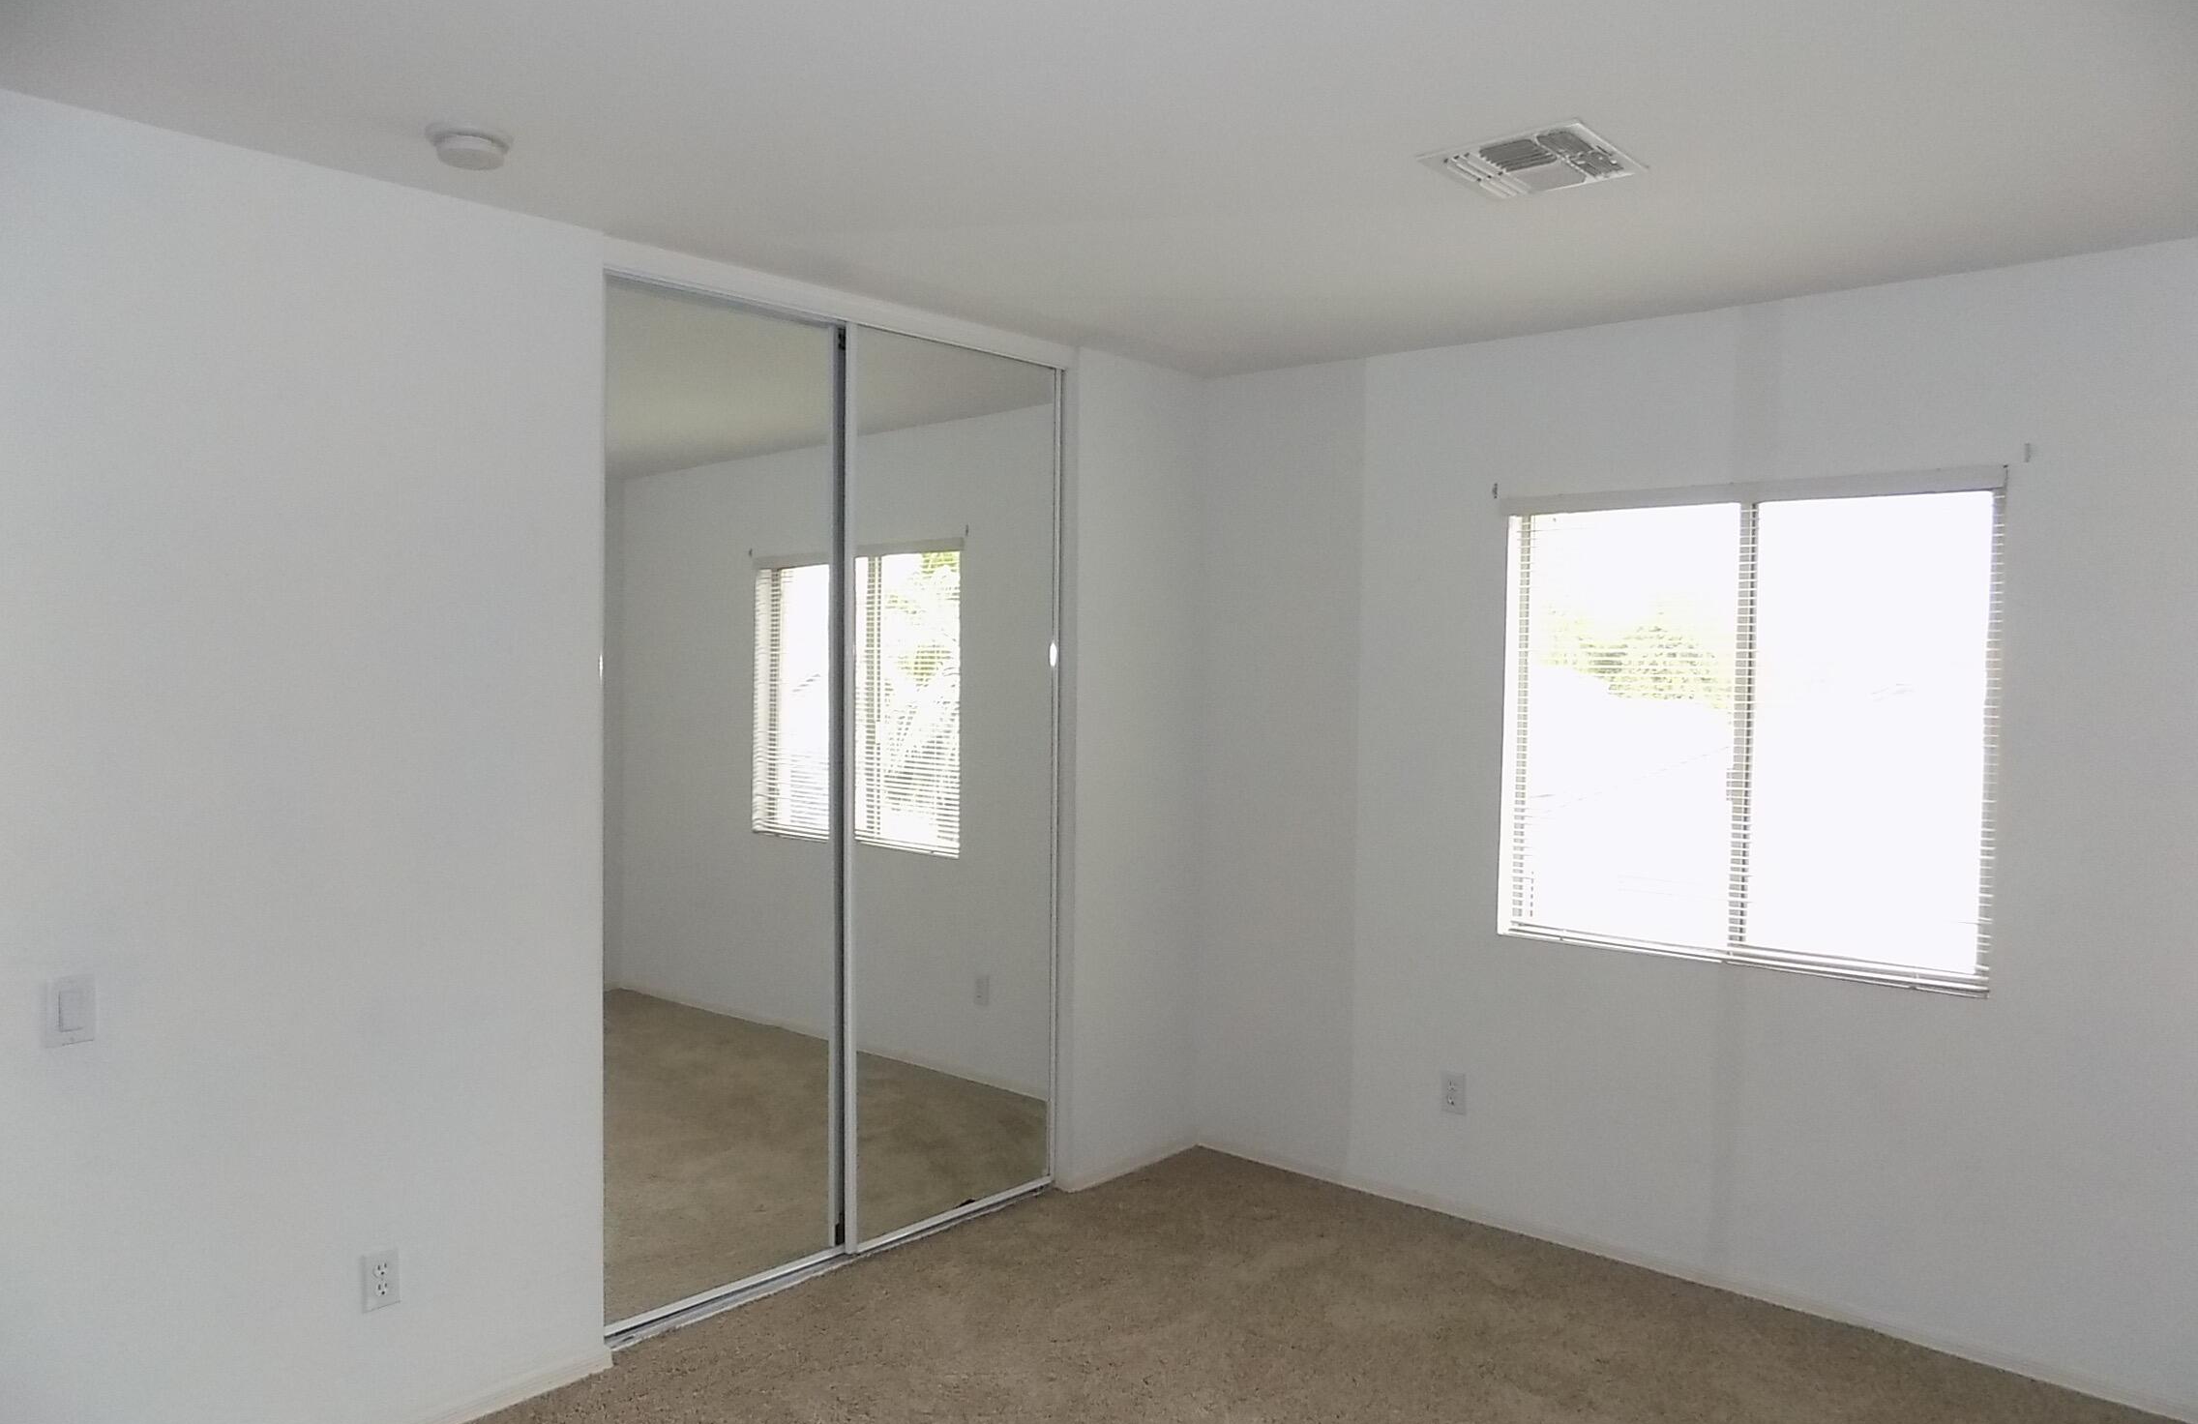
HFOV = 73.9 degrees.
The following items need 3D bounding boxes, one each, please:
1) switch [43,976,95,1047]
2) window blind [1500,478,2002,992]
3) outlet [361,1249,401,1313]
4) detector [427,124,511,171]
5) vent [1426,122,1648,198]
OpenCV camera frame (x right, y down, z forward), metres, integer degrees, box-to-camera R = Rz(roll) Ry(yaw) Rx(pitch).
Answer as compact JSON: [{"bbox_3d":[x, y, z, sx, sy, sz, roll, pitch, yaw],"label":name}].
[{"bbox_3d":[-1.717,0.500,2.438,0.011,0.115,0.072,3,3,42],"label":"switch"},{"bbox_3d":[1.564,0.031,3.647,1.179,1.191,0.050,2,3,40],"label":"window blind"},{"bbox_3d":[-1.388,1.102,2.830,0.009,0.114,0.070,3,3,42],"label":"outlet"},{"bbox_3d":[-1.091,-0.973,2.533,0.135,0.042,0.135,1,2,0],"label":"detector"},{"bbox_3d":[0.774,-0.969,2.592,0.300,0.020,0.300,2,3,40],"label":"vent"}]

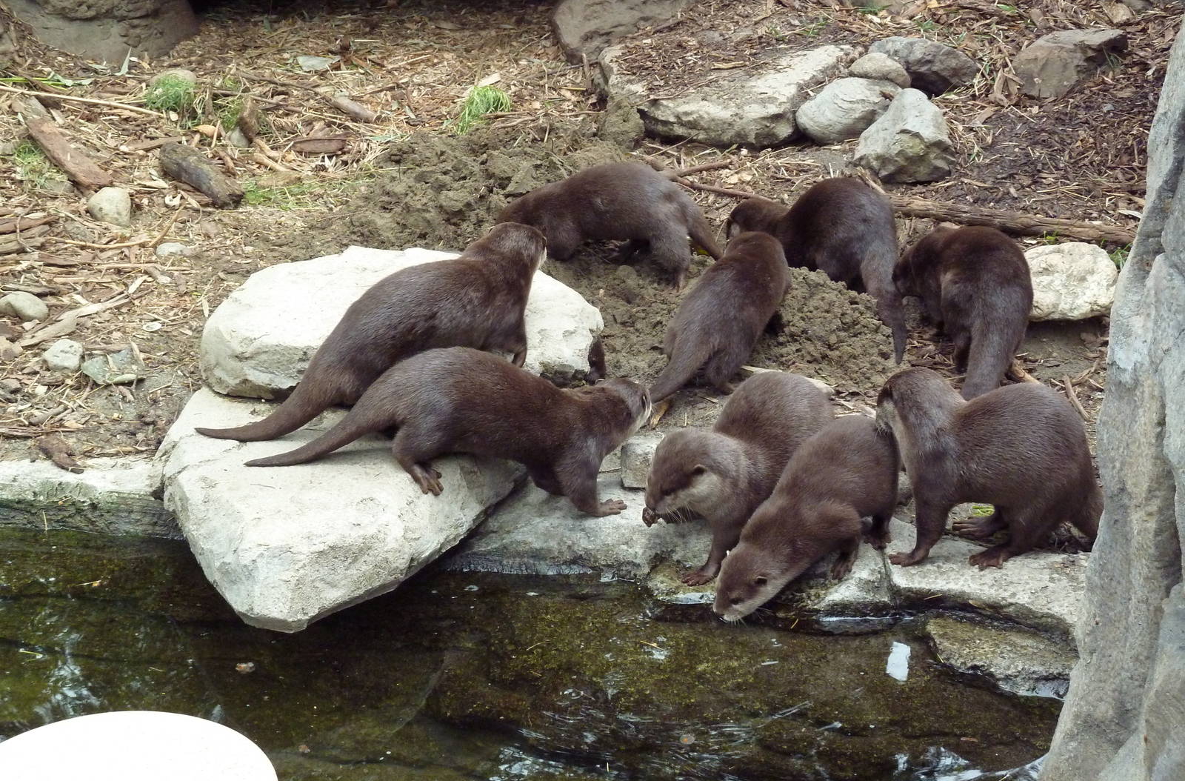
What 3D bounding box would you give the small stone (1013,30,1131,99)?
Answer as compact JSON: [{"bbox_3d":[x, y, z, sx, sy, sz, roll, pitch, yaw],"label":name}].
[{"bbox_3d":[0.977,-0.677,5.076,0.225,0.130,0.160,0,24,0],"label":"small stone"}]

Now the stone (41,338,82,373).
[{"bbox_3d":[-0.970,-0.062,4.513,0.075,0.050,0.060,0,24,0],"label":"stone"}]

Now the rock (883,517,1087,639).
[{"bbox_3d":[0.613,0.295,3.815,0.347,0.097,0.250,12,27,25],"label":"rock"}]

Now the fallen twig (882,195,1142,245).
[{"bbox_3d":[0.788,-0.326,4.614,0.500,0.050,0.055,5,25,12],"label":"fallen twig"}]

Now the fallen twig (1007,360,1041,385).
[{"bbox_3d":[0.779,-0.037,4.377,0.022,0.020,0.133,-8,25,-17],"label":"fallen twig"}]

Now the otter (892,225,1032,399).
[{"bbox_3d":[0.639,-0.130,4.176,0.200,0.210,0.480,-8,25,-16],"label":"otter"}]

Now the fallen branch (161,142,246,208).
[{"bbox_3d":[-0.772,-0.426,4.856,0.070,0.060,0.250,-13,27,-26],"label":"fallen branch"}]

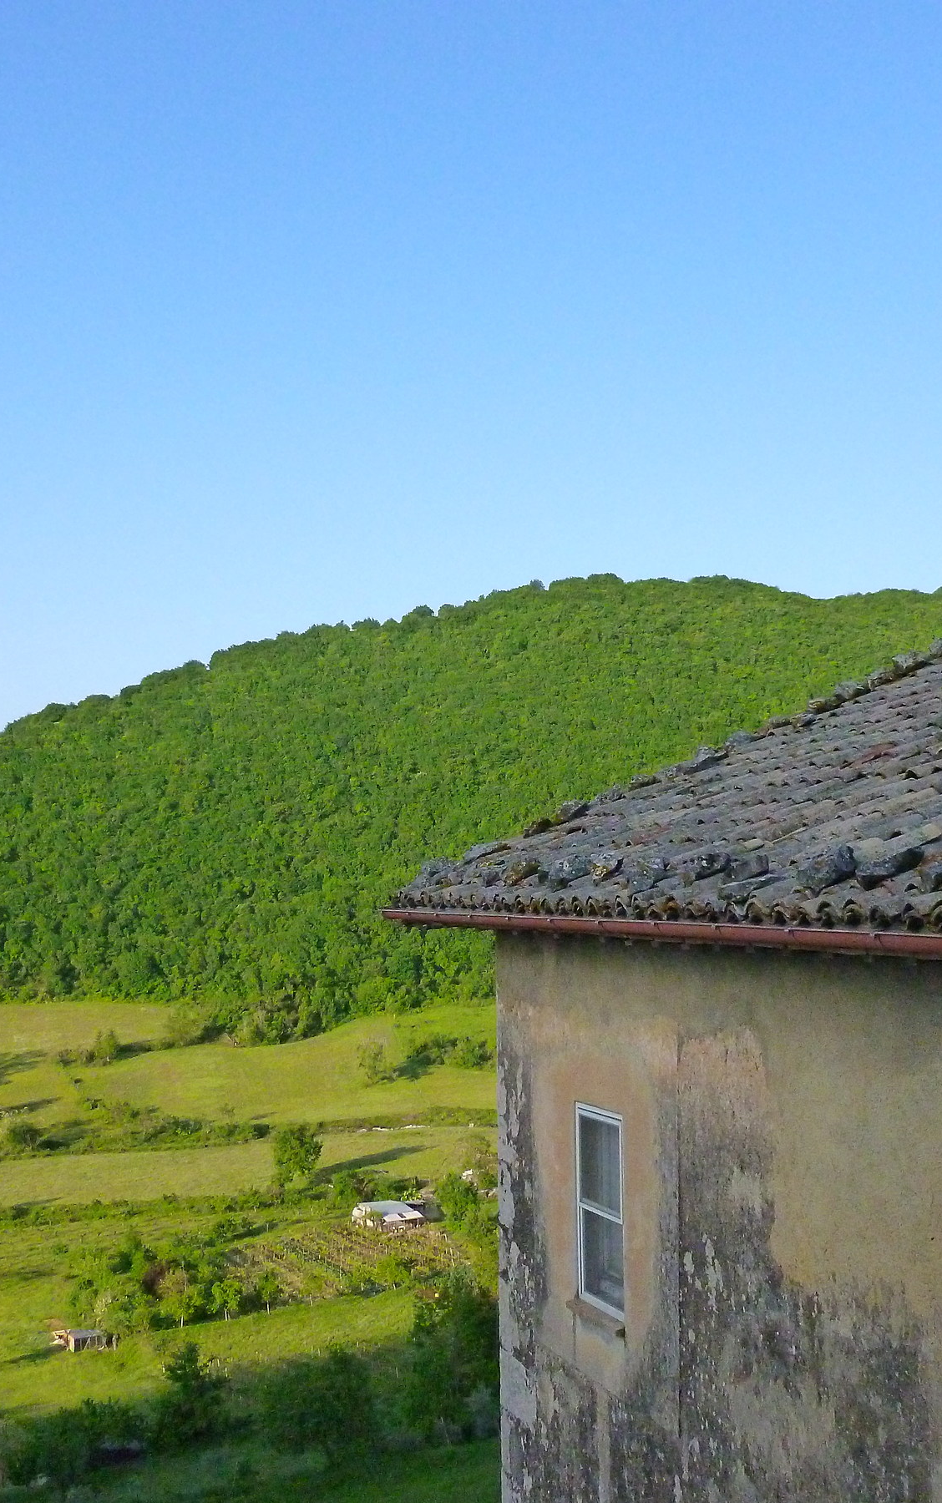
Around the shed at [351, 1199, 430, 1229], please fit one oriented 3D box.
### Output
[{"bbox_3d":[-13.309,75.502,265.000,10.500,3.100,7.500,2,-5,-31],"label":"shed"}]

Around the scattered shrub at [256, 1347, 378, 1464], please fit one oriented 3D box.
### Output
[{"bbox_3d":[-16.934,71.774,178.000,12.800,11.500,12.800,0,-4,-5],"label":"scattered shrub"}]

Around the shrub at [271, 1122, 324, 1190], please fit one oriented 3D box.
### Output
[{"bbox_3d":[-30.691,71.429,285.000,9.000,11.000,9.000,0,-4,-6],"label":"shrub"}]

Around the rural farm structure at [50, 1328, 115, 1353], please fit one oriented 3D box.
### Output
[{"bbox_3d":[-50.299,76.362,210.000,7.500,2.400,4.000,2,-5,-25],"label":"rural farm structure"}]

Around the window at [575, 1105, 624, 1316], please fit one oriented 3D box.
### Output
[{"bbox_3d":[0.937,3.218,11.420,0.100,1.372,0.743,1,-5,-21],"label":"window"}]

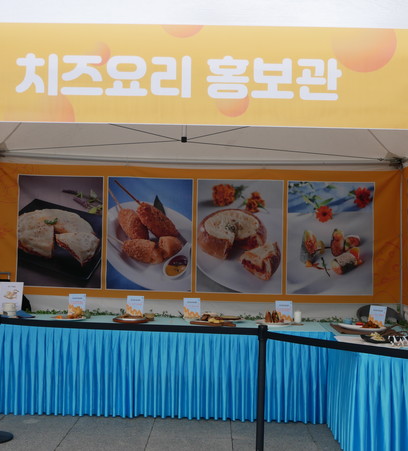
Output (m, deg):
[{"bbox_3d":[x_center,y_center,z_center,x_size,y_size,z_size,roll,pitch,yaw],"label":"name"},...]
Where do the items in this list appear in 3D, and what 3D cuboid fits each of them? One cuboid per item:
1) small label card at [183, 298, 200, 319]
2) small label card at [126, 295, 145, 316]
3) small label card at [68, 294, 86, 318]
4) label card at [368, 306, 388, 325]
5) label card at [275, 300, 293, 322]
[{"bbox_3d":[-0.105,0.756,6.220,0.150,0.205,0.050,1,-2,-4],"label":"small label card"},{"bbox_3d":[-0.616,0.739,6.240,0.150,0.205,0.050,1,-2,1],"label":"small label card"},{"bbox_3d":[-1.138,0.721,6.240,0.150,0.205,0.050,1,-2,-5],"label":"small label card"},{"bbox_3d":[1.510,0.802,6.020,0.150,0.205,0.050,1,-2,24],"label":"label card"},{"bbox_3d":[0.718,0.779,6.200,0.150,0.205,0.050,1,-2,-5],"label":"label card"}]

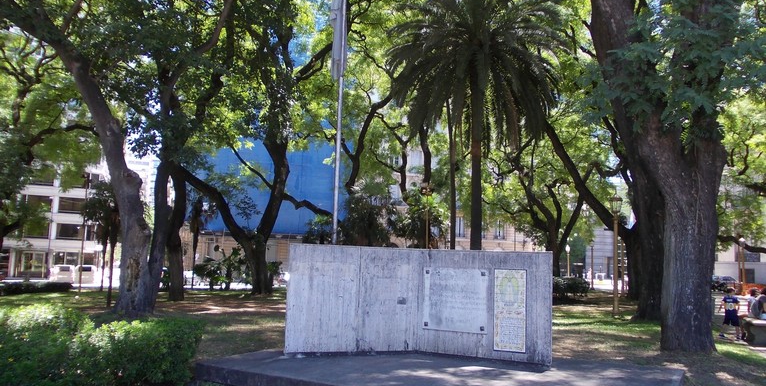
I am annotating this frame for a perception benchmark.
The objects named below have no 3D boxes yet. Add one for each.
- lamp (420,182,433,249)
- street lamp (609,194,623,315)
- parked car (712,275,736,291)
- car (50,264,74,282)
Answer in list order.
[{"bbox_3d":[1.842,2.062,25.939,0.500,5.048,0.500,2,-6,0],"label":"lamp"},{"bbox_3d":[8.728,2.246,23.243,0.480,4.522,0.480,2,-6,0],"label":"street lamp"},{"bbox_3d":[32.865,8.677,59.522,4.300,1.470,1.760,2,-6,3],"label":"parked car"},{"bbox_3d":[-27.611,7.075,53.445,1.780,1.650,4.200,4,-7,-18],"label":"car"}]

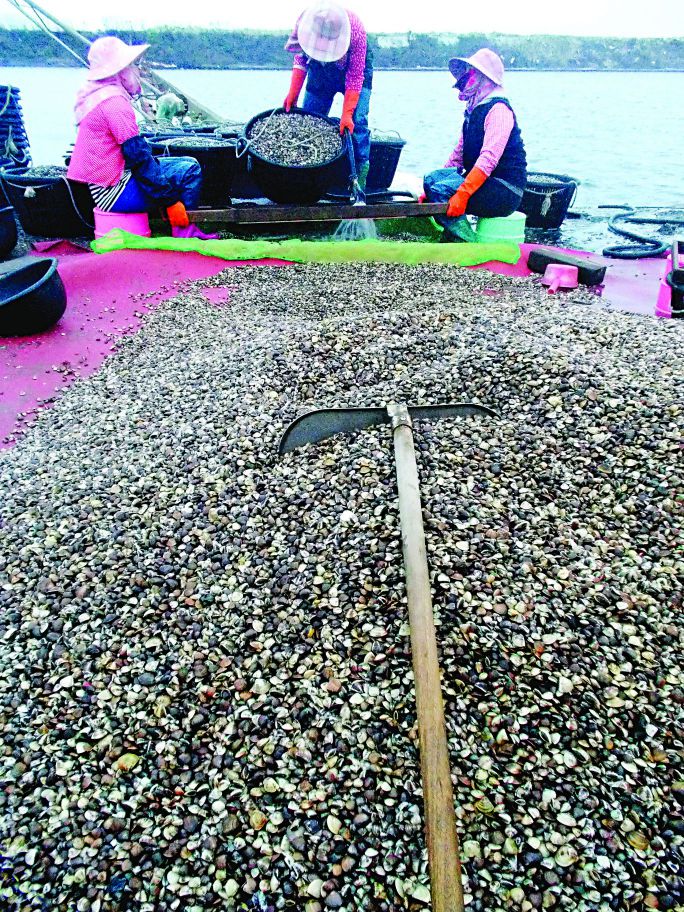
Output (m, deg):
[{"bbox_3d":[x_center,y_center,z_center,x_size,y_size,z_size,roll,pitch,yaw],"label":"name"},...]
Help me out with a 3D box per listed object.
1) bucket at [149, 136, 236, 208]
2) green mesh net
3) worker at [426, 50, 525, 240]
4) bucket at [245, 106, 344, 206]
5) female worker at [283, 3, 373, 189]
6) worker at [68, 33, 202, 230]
[{"bbox_3d":[-0.948,-1.817,4.920,0.610,0.380,0.610,0,28,0],"label":"bucket"},{"bbox_3d":[-0.195,-1.103,4.075,2.240,0.120,0.360,-1,28,-3],"label":"green mesh net"},{"bbox_3d":[0.748,-1.744,4.337,0.600,1.000,0.500,-3,28,-7],"label":"worker"},{"bbox_3d":[-0.298,-1.912,4.903,0.640,0.360,0.640,5,54,-7],"label":"bucket"},{"bbox_3d":[-0.091,-2.316,4.996,0.560,1.140,0.700,7,29,13],"label":"female worker"},{"bbox_3d":[-1.122,-1.807,4.383,0.780,1.050,0.500,-3,28,-7],"label":"worker"}]

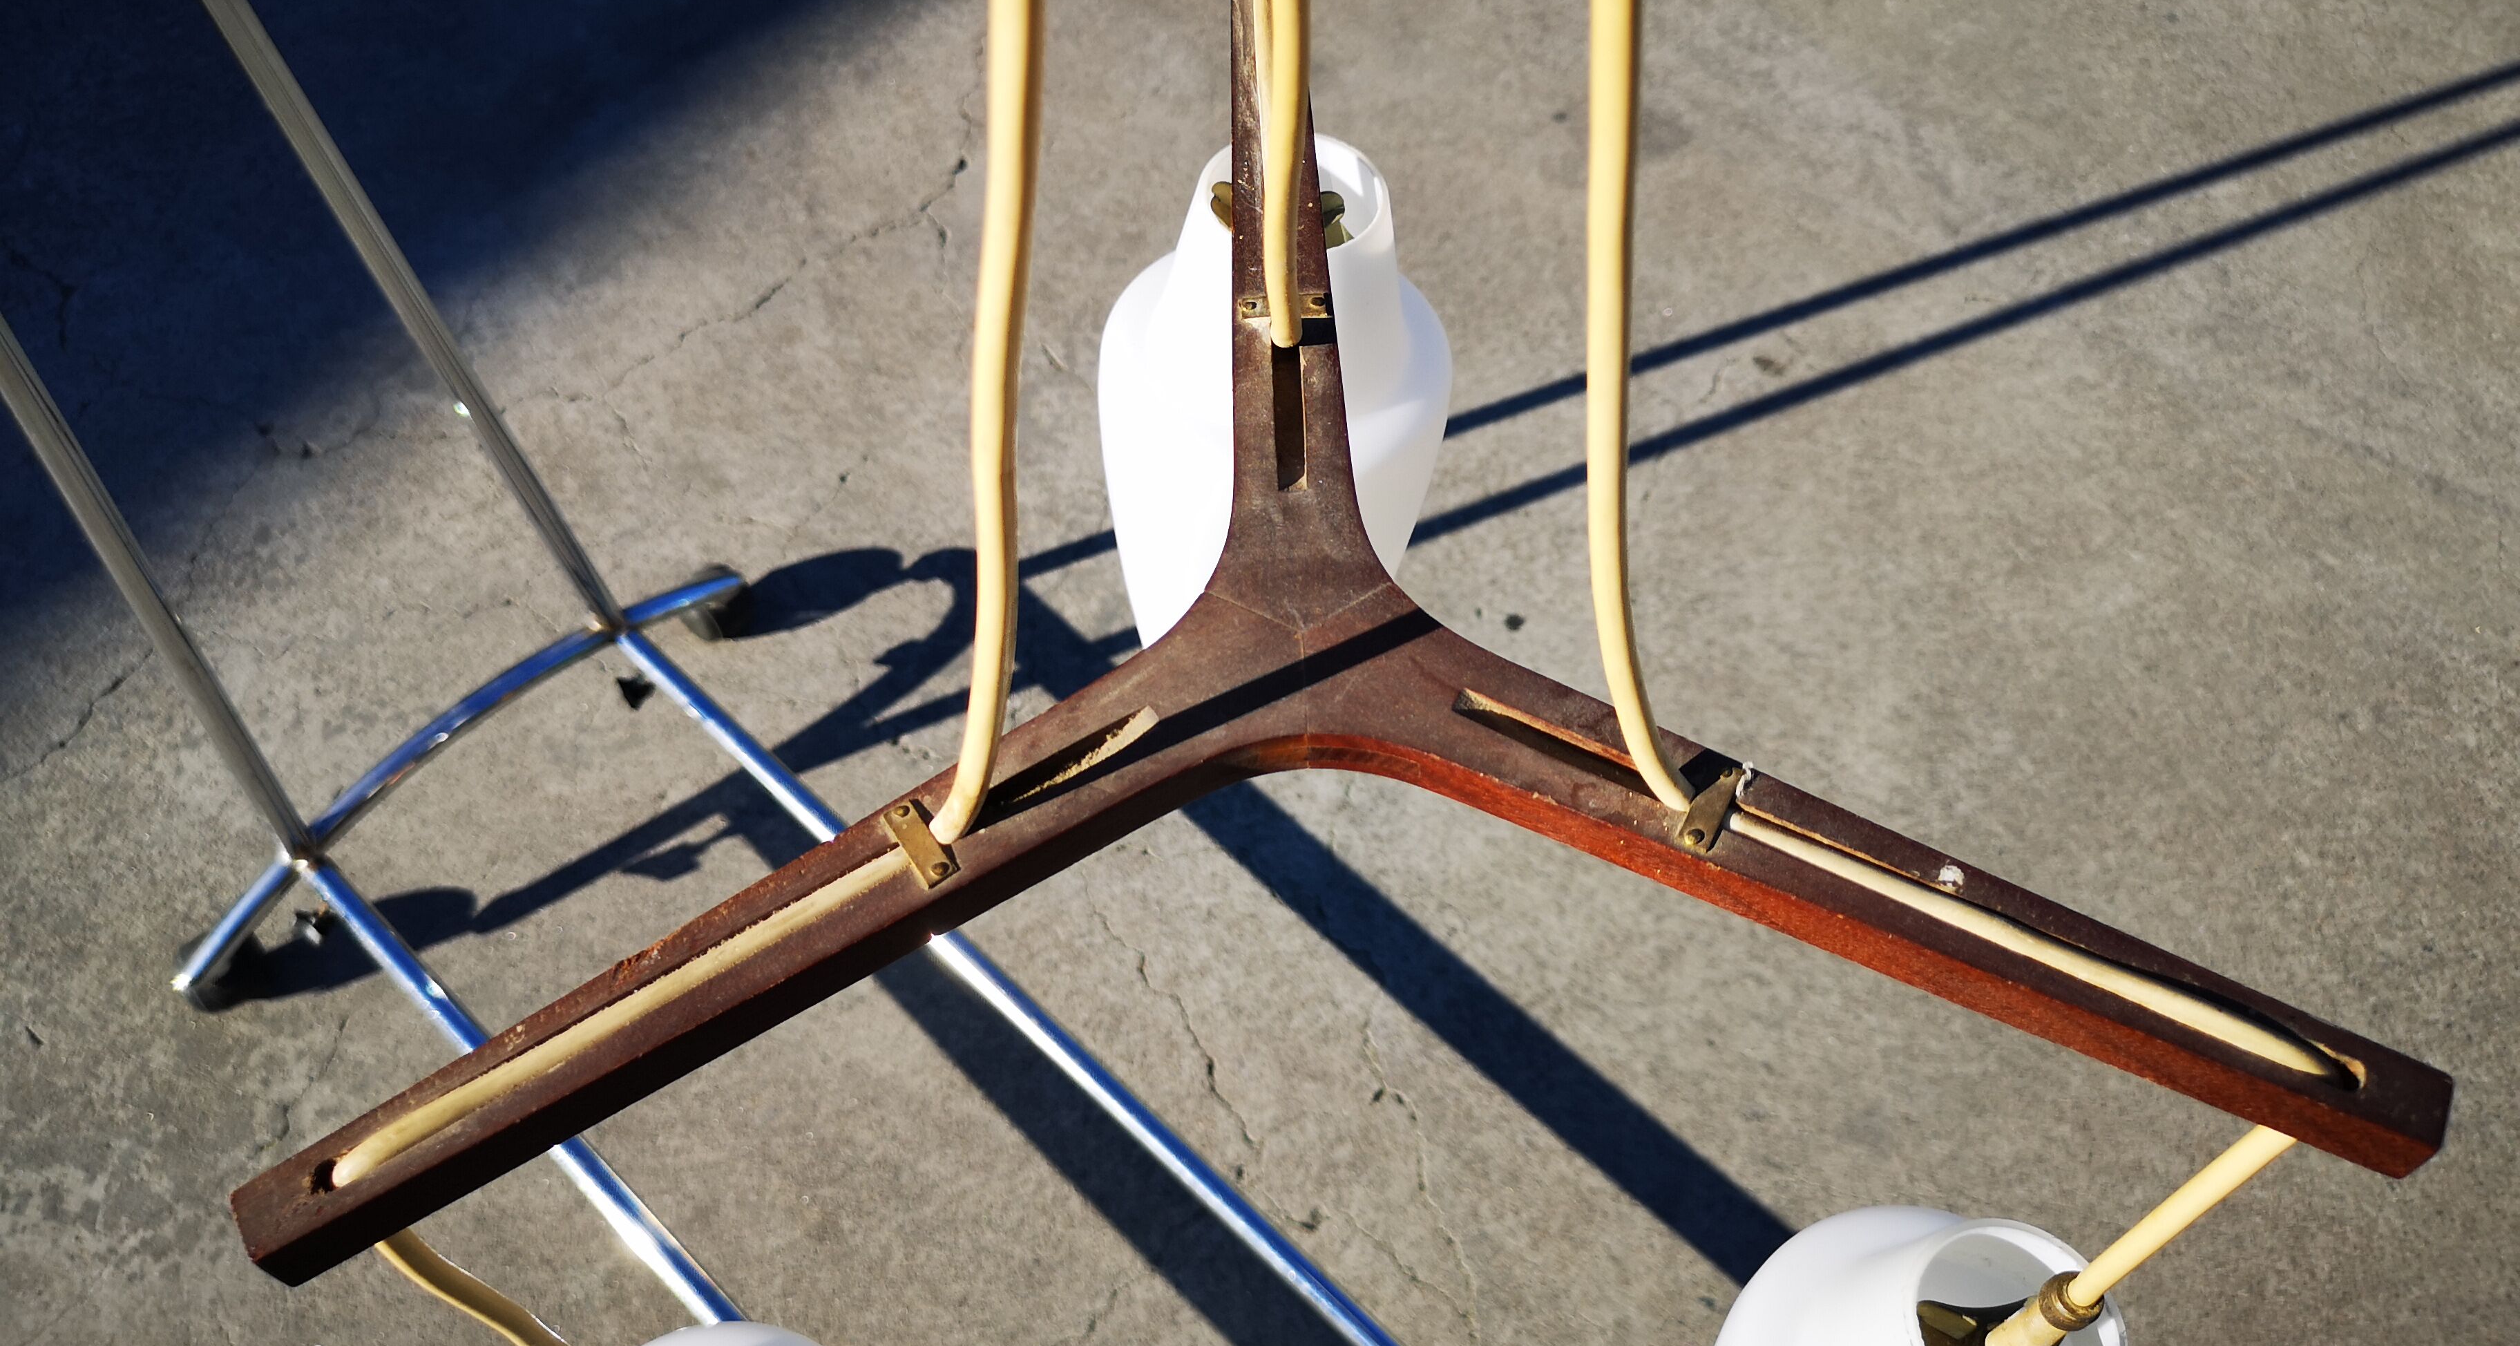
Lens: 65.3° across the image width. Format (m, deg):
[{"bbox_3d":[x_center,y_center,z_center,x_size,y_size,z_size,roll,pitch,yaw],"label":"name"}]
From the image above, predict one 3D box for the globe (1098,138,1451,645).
[{"bbox_3d":[0.003,-0.078,0.764,0.130,0.283,0.130,6,56,0],"label":"globe"}]

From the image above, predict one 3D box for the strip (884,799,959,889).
[{"bbox_3d":[-0.074,0.037,0.429,0.007,0.003,0.021,-29,62,-14],"label":"strip"}]

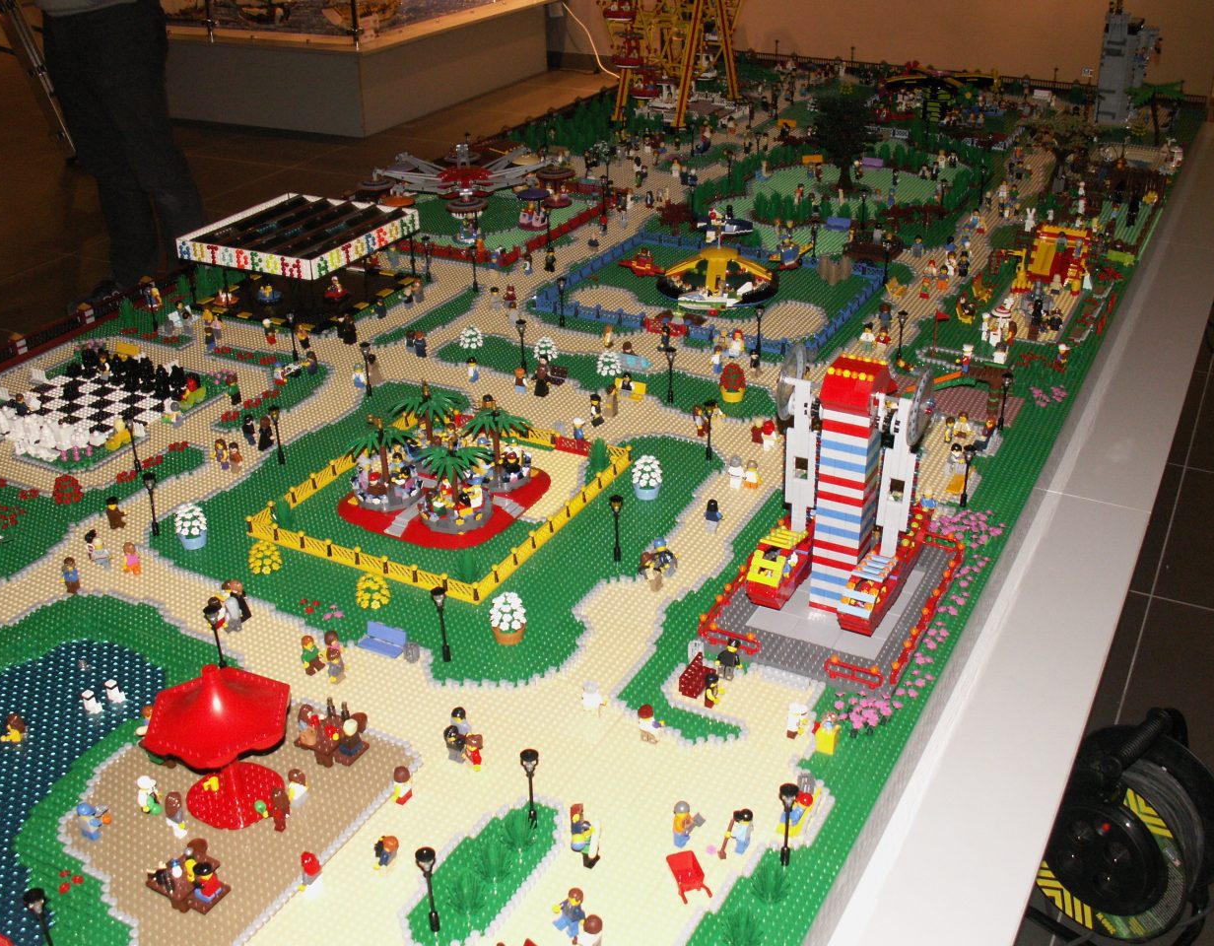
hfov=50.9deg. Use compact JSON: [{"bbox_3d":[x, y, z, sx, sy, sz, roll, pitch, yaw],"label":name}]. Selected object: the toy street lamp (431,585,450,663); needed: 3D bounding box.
[{"bbox_3d":[-0.164,0.153,1.269,0.016,0.080,0.016,0,28,0],"label":"toy street lamp"}]

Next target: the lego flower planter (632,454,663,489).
[{"bbox_3d":[0.051,0.003,1.610,0.040,0.056,0.040,-1,29,1],"label":"lego flower planter"}]

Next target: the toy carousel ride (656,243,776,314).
[{"bbox_3d":[0.197,-0.367,2.253,0.220,0.078,0.220,-1,29,1],"label":"toy carousel ride"}]

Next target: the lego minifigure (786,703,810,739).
[{"bbox_3d":[0.175,0.226,1.168,0.020,0.042,0.025,13,31,24],"label":"lego minifigure"}]

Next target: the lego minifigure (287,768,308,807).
[{"bbox_3d":[-0.268,0.271,1.100,0.017,0.036,0.024,13,31,25],"label":"lego minifigure"}]

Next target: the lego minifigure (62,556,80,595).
[{"bbox_3d":[-0.590,0.113,1.403,0.025,0.042,0.017,-2,28,-2],"label":"lego minifigure"}]

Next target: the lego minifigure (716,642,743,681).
[{"bbox_3d":[0.122,0.189,1.284,0.026,0.042,0.017,13,32,25],"label":"lego minifigure"}]

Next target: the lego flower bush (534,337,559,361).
[{"bbox_3d":[-0.094,-0.192,1.979,0.036,0.033,0.036,-1,29,1],"label":"lego flower bush"}]

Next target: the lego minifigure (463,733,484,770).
[{"bbox_3d":[-0.122,0.254,1.164,0.023,0.036,0.017,13,32,25],"label":"lego minifigure"}]

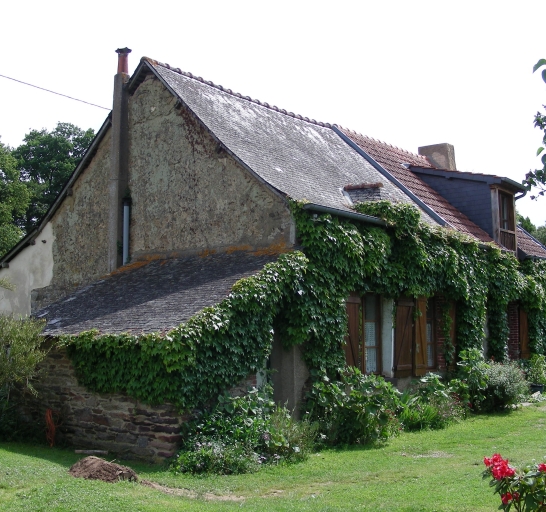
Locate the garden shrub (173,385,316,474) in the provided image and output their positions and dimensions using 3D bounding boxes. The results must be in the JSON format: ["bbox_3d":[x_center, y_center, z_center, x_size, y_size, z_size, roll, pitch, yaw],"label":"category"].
[{"bbox_3d":[-0.370,2.320,10.150,1.500,1.120,1.750,-6,-9,42],"label":"garden shrub"}]

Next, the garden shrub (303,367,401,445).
[{"bbox_3d":[1.280,2.420,12.250,1.300,1.220,1.500,-6,-9,42],"label":"garden shrub"}]

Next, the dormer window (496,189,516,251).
[{"bbox_3d":[5.961,-0.855,19.131,0.240,1.510,1.125,-6,-9,42],"label":"dormer window"}]

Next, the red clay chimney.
[{"bbox_3d":[-3.368,-4.400,16.873,0.360,0.651,0.360,0,-7,0],"label":"red clay chimney"}]

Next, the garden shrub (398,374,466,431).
[{"bbox_3d":[2.930,2.680,13.950,1.100,0.950,1.300,-6,-9,42],"label":"garden shrub"}]

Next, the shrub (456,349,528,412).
[{"bbox_3d":[4.660,2.630,15.880,1.200,1.320,1.550,-6,-9,42],"label":"shrub"}]

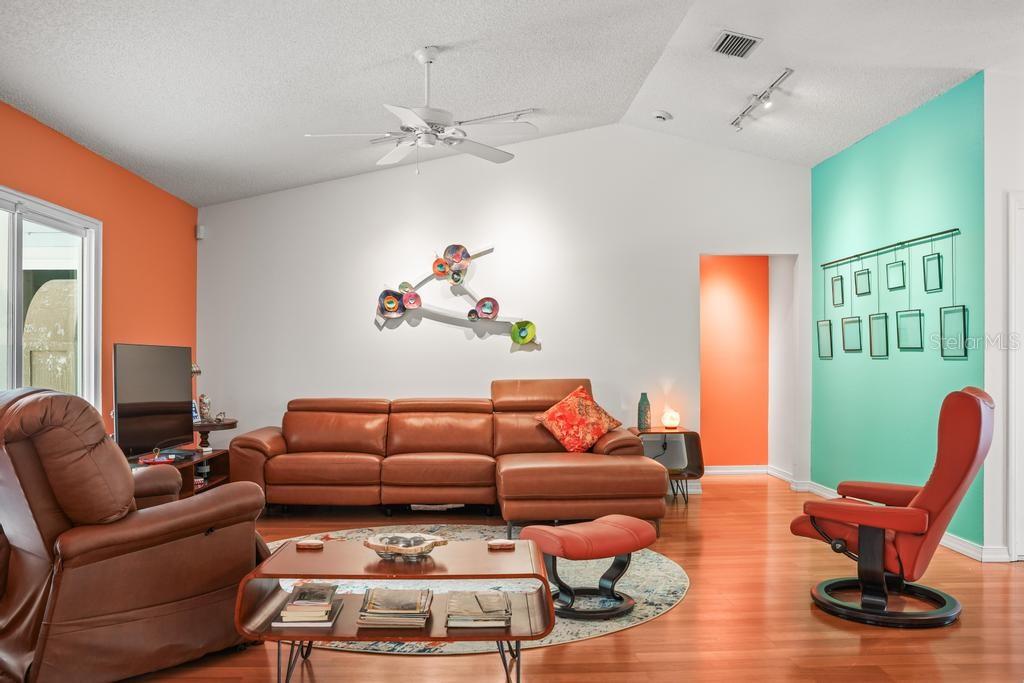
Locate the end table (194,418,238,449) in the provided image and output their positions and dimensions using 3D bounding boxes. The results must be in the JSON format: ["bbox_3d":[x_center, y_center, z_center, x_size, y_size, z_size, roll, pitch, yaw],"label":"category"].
[{"bbox_3d":[-2.284,0.941,5.698,0.530,0.690,0.530,0,-1,-3],"label":"end table"}]

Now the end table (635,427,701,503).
[{"bbox_3d":[1.223,1.008,6.251,0.580,0.570,0.430,0,-1,-3],"label":"end table"}]

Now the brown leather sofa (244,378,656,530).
[{"bbox_3d":[-0.527,0.787,5.587,3.000,0.990,1.560,0,-1,-3],"label":"brown leather sofa"}]

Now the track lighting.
[{"bbox_3d":[1.790,-1.677,5.517,0.170,0.130,1.160,0,-1,-3],"label":"track lighting"}]

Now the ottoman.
[{"bbox_3d":[0.368,1.050,3.594,0.550,0.390,0.410,1,-1,-36],"label":"ottoman"}]

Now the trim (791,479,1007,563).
[{"bbox_3d":[2.650,1.236,5.526,0.250,0.085,2.300,0,-1,-3],"label":"trim"}]

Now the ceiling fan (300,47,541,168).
[{"bbox_3d":[-0.493,-1.333,4.206,1.270,0.550,1.270,0,-1,-3],"label":"ceiling fan"}]

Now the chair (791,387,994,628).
[{"bbox_3d":[1.774,0.734,3.615,0.800,1.020,0.780,-1,-1,32],"label":"chair"}]

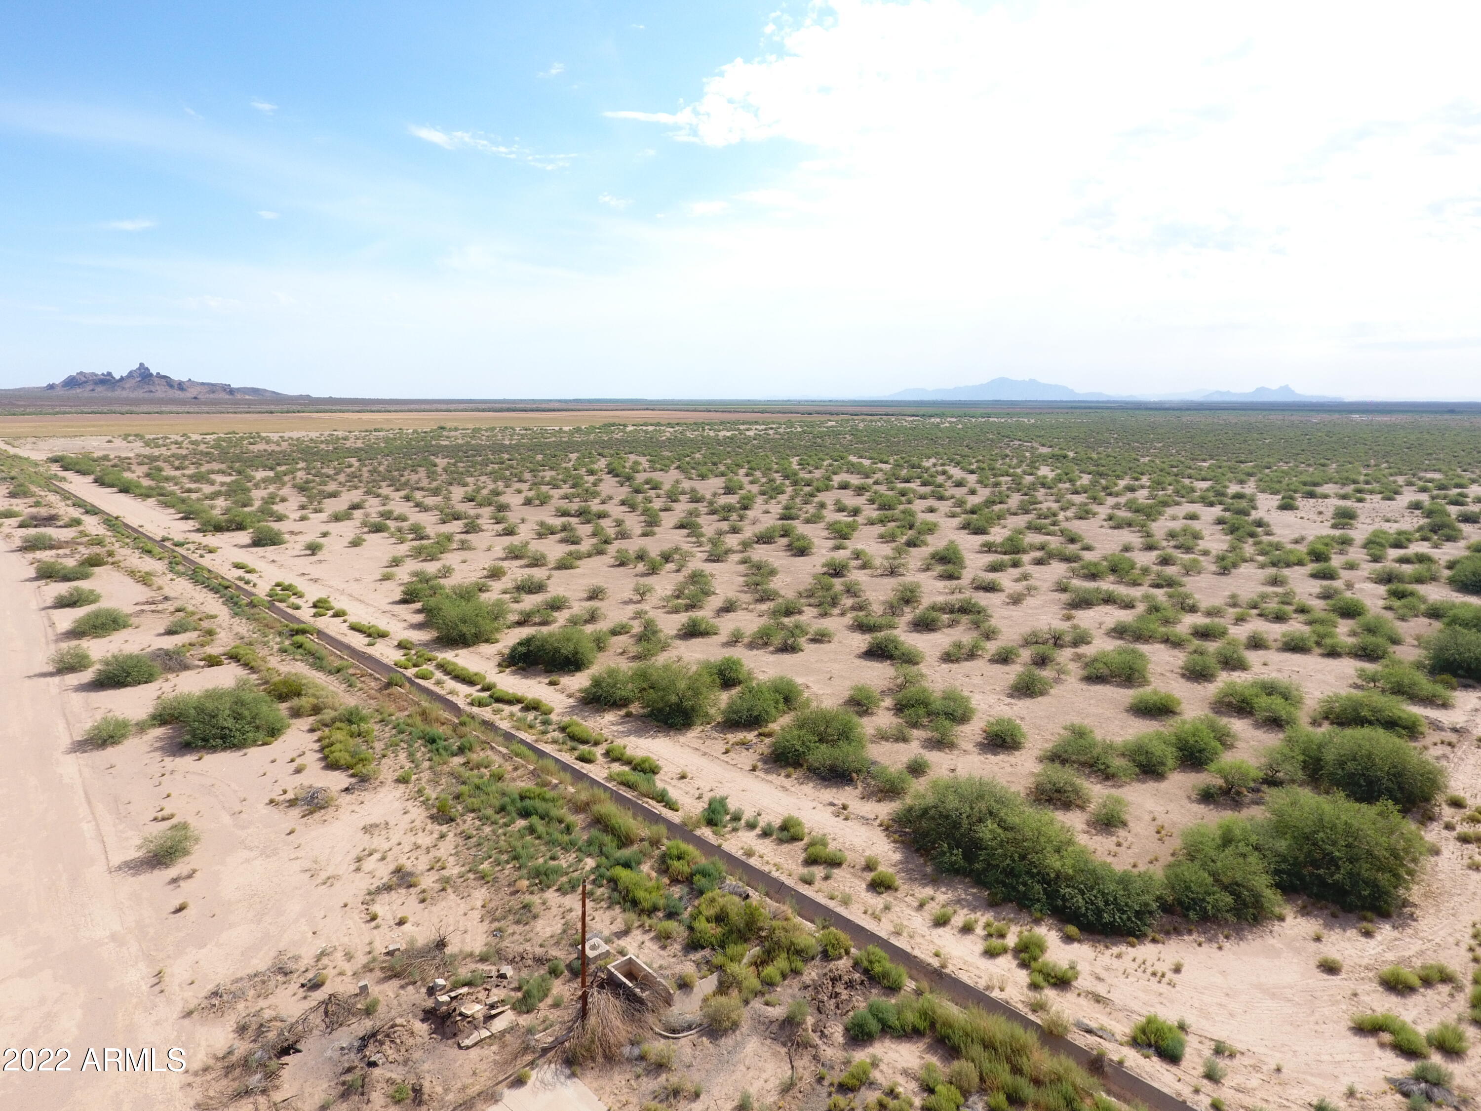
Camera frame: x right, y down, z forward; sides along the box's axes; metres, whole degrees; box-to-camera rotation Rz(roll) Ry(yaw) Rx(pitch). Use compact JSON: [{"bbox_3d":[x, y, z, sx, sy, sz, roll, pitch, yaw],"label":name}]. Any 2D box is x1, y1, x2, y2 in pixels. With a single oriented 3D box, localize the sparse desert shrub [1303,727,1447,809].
[{"bbox_3d":[30.269,9.893,40.981,5.589,2.953,4.918,8,13,37],"label":"sparse desert shrub"}]

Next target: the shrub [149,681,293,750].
[{"bbox_3d":[-24.917,7.414,41.155,5.738,2.658,3.730,-6,12,-32],"label":"shrub"}]

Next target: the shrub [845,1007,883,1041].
[{"bbox_3d":[3.649,13.809,25.333,1.086,0.735,0.869,2,11,9],"label":"shrub"}]

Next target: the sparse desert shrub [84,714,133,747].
[{"bbox_3d":[-29.903,8.182,40.466,1.855,1.376,1.577,-8,13,-37],"label":"sparse desert shrub"}]

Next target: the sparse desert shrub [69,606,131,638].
[{"bbox_3d":[-50.752,5.135,67.827,3.981,2.204,3.504,-8,13,-37],"label":"sparse desert shrub"}]

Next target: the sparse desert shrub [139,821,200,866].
[{"bbox_3d":[-23.284,11.627,34.898,2.125,1.436,1.870,-7,13,-35],"label":"sparse desert shrub"}]

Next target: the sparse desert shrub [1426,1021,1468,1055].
[{"bbox_3d":[17.784,12.079,21.505,0.810,0.615,0.729,10,14,42],"label":"sparse desert shrub"}]

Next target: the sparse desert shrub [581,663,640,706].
[{"bbox_3d":[-6.983,6.869,46.134,3.149,2.009,2.677,-2,10,-9],"label":"sparse desert shrub"}]

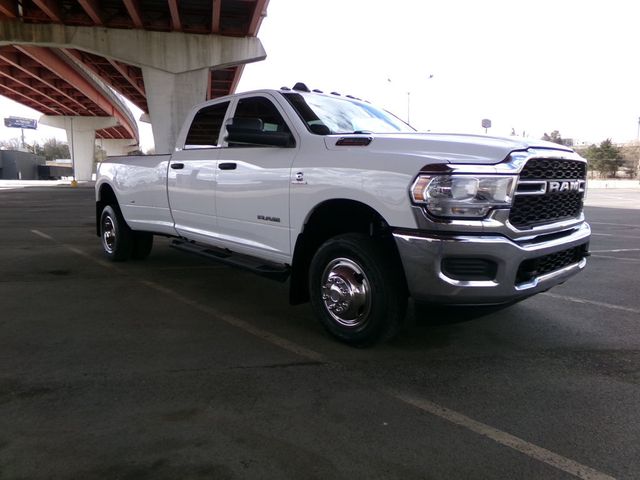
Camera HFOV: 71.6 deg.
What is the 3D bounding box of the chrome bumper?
[{"bbox_3d":[1.421,0.114,3.203,2.000,0.400,0.660,-6,10,-43],"label":"chrome bumper"}]

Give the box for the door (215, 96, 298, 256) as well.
[{"bbox_3d":[-0.550,-0.569,3.892,0.230,1.440,1.120,-6,10,-43],"label":"door"}]

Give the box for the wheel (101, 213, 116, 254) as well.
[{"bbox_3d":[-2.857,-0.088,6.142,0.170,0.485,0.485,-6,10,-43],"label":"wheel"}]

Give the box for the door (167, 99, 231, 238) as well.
[{"bbox_3d":[-1.289,-0.709,4.668,0.230,1.445,1.080,-6,10,-43],"label":"door"}]

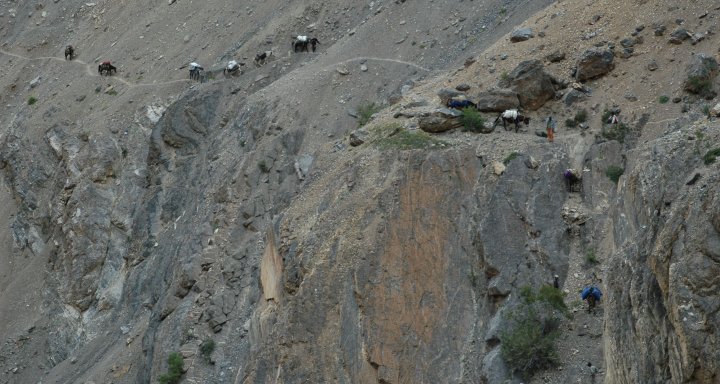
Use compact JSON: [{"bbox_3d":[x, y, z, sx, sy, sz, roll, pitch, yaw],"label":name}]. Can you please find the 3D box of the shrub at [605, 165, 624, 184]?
[{"bbox_3d":[17.120,-1.177,226.000,1.300,1.300,1.200,0,0,0],"label":"shrub"}]

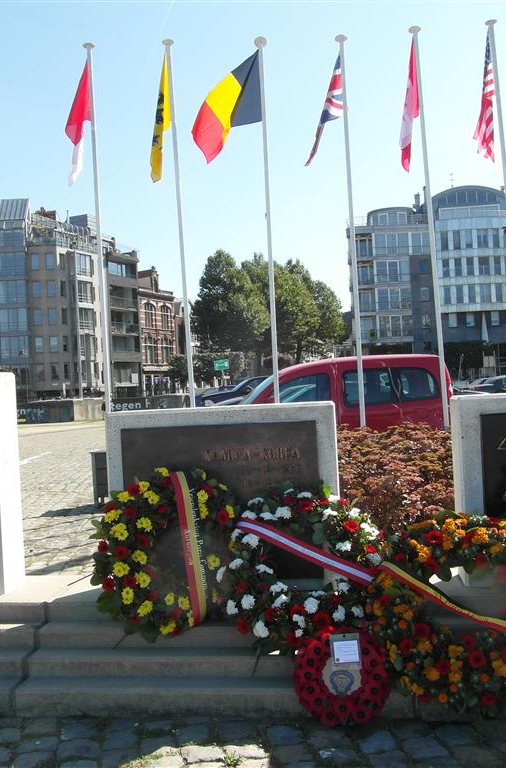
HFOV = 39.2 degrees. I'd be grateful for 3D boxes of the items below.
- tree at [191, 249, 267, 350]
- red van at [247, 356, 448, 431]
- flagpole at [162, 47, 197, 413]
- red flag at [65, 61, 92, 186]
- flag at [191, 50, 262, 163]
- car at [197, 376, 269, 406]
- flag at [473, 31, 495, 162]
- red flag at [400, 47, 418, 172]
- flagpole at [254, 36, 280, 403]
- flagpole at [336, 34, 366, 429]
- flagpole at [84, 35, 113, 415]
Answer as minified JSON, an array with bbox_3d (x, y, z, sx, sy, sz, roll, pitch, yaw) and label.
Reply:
[{"bbox_3d":[-2.821,-6.405,77.000,8.800,16.200,8.500,-3,0,0],"label":"tree"},{"bbox_3d":[0.957,0.491,11.500,4.050,1.820,1.680,-3,0,-12],"label":"red van"},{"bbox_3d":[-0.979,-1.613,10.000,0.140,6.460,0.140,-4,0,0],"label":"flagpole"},{"bbox_3d":[-2.249,-3.357,9.150,0.300,1.550,0.250,-3,0,0],"label":"red flag"},{"bbox_3d":[-0.377,-3.948,10.100,1.000,1.500,0.300,-3,0,0],"label":"flag"},{"bbox_3d":[0.491,0.469,22.500,4.350,1.460,1.760,-3,0,-20],"label":"car"},{"bbox_3d":[2.948,-3.661,9.040,0.300,1.650,0.280,-3,0,0],"label":"flag"},{"bbox_3d":[2.002,-3.559,9.140,0.280,1.630,0.280,-3,0,0],"label":"red flag"},{"bbox_3d":[0.240,-1.558,9.220,0.150,5.930,0.150,-3,0,0],"label":"flagpole"},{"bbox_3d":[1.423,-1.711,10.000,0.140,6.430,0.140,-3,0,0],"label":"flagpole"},{"bbox_3d":[-1.954,-1.435,9.140,0.150,5.950,0.150,-3,0,0],"label":"flagpole"}]

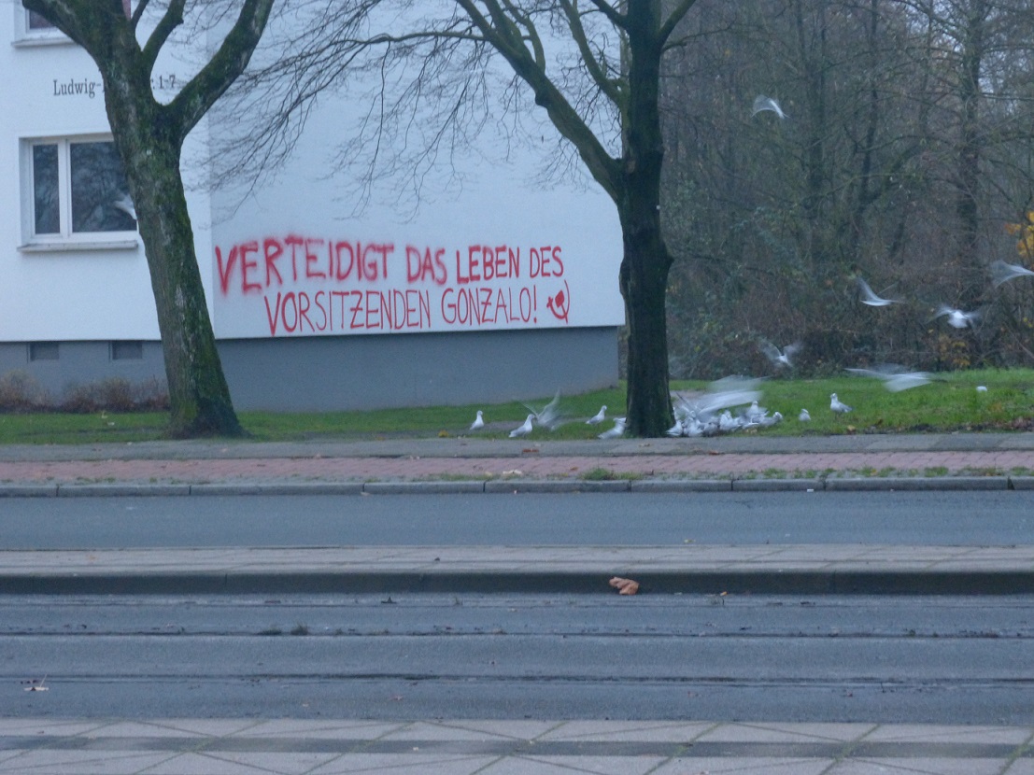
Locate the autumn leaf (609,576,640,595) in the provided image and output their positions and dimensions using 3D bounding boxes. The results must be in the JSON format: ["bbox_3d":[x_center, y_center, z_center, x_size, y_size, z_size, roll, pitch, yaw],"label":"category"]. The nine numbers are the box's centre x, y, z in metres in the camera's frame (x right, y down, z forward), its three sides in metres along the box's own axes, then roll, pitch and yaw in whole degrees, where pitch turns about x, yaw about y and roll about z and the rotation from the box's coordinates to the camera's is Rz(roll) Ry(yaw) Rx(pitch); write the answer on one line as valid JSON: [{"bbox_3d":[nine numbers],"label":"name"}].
[{"bbox_3d":[0.605,1.117,20.870,0.170,0.105,0.080,-2,2,-12],"label":"autumn leaf"}]

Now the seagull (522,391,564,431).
[{"bbox_3d":[0.288,0.257,40.800,0.340,0.420,0.520,-2,2,-35],"label":"seagull"}]

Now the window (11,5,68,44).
[{"bbox_3d":[-5.761,-5.323,48.674,2.019,1.393,0.200,0,2,33],"label":"window"}]

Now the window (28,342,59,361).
[{"bbox_3d":[-6.258,-0.488,49.210,0.492,0.254,0.100,0,2,33],"label":"window"}]

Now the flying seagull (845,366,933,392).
[{"bbox_3d":[4.116,-0.103,41.000,0.900,0.300,0.420,0,2,37],"label":"flying seagull"}]

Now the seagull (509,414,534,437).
[{"bbox_3d":[0.053,0.417,40.000,0.310,0.260,0.135,-1,2,6],"label":"seagull"}]

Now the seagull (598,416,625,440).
[{"bbox_3d":[1.026,0.438,39.900,0.310,0.240,0.180,-1,2,6],"label":"seagull"}]

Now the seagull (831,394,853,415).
[{"bbox_3d":[3.549,0.189,40.500,0.310,0.260,0.140,-2,2,-24],"label":"seagull"}]

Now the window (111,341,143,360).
[{"bbox_3d":[-5.083,-0.486,48.447,0.516,0.250,0.100,0,2,33],"label":"window"}]

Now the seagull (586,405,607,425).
[{"bbox_3d":[0.888,0.319,41.200,0.290,0.240,0.130,-2,2,-9],"label":"seagull"}]

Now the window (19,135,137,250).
[{"bbox_3d":[-5.697,-2.605,48.746,2.019,1.393,0.200,0,2,33],"label":"window"}]

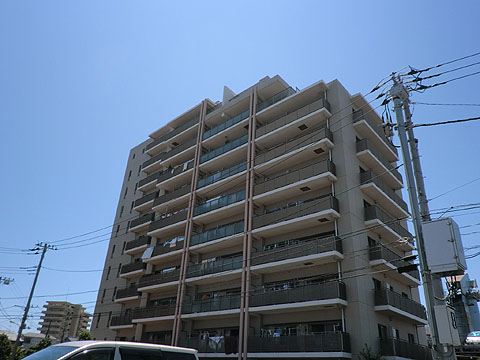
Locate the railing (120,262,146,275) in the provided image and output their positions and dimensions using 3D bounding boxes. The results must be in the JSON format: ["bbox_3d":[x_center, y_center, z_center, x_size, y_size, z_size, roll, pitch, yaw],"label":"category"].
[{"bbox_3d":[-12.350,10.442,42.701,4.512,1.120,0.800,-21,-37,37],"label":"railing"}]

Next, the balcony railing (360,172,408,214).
[{"bbox_3d":[11.996,1.371,29.655,0.914,1.050,7.356,-21,-37,37],"label":"balcony railing"}]

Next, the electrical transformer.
[{"bbox_3d":[6.280,2.110,11.100,0.790,1.550,0.680,-21,-37,37],"label":"electrical transformer"}]

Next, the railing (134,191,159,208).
[{"bbox_3d":[-11.850,2.879,46.862,4.700,1.100,0.940,-21,-37,37],"label":"railing"}]

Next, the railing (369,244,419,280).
[{"bbox_3d":[11.704,6.448,26.866,0.914,1.050,7.356,-21,-37,37],"label":"railing"}]

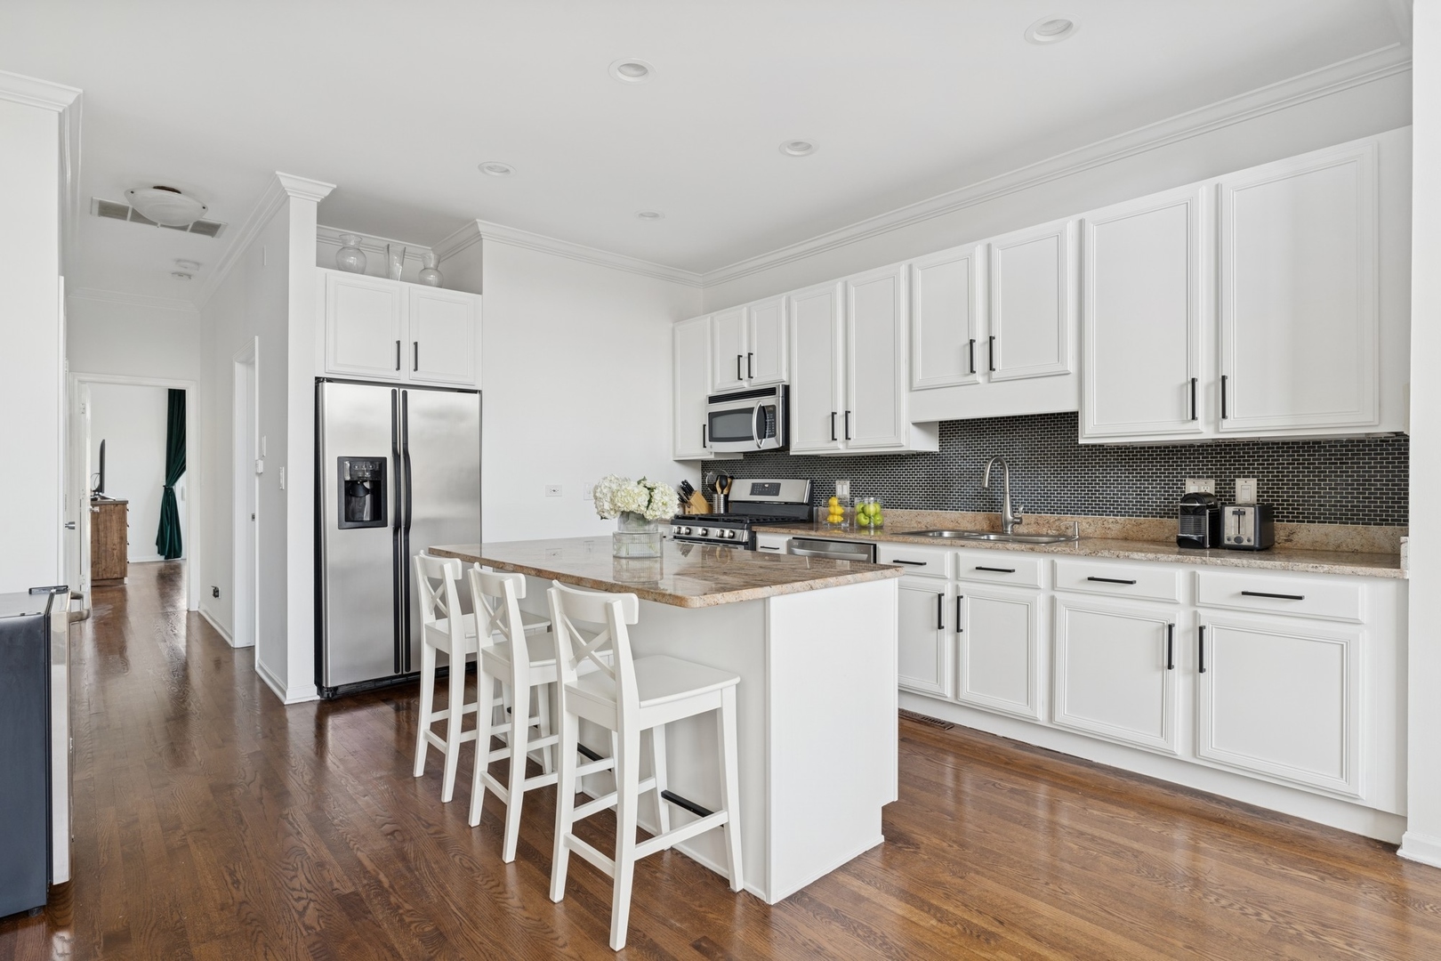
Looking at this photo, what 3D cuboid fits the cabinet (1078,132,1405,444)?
[{"bbox_3d":[2.141,-0.701,3.024,0.345,1.064,1.113,0,0,-42],"label":"cabinet"}]

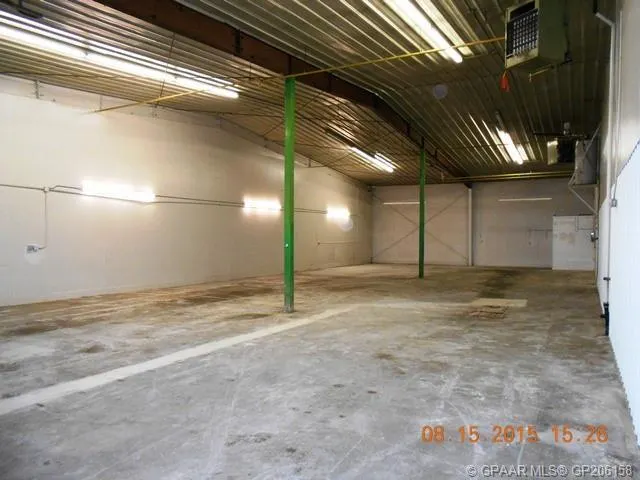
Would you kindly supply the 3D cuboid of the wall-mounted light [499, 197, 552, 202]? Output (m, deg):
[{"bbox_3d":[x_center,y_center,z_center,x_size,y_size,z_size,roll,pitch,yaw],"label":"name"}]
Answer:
[{"bbox_3d":[9.974,-1.954,23.409,2.443,0.100,0.100,0,0,29],"label":"wall-mounted light"}]

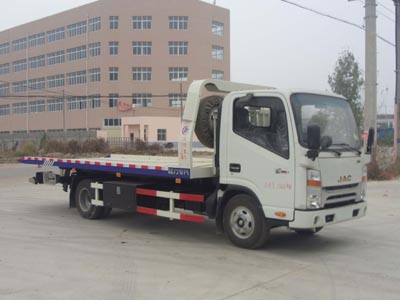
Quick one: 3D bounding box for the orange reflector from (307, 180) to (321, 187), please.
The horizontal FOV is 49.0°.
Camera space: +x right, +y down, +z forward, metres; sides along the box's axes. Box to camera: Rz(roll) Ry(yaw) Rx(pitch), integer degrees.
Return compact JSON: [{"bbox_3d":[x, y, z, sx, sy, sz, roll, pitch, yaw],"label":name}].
[{"bbox_3d":[1.472,0.437,5.680,0.250,0.072,0.065,1,0,-31],"label":"orange reflector"}]

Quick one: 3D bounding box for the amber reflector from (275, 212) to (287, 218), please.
[{"bbox_3d":[1.017,0.830,5.561,0.166,0.068,0.030,0,0,43],"label":"amber reflector"}]

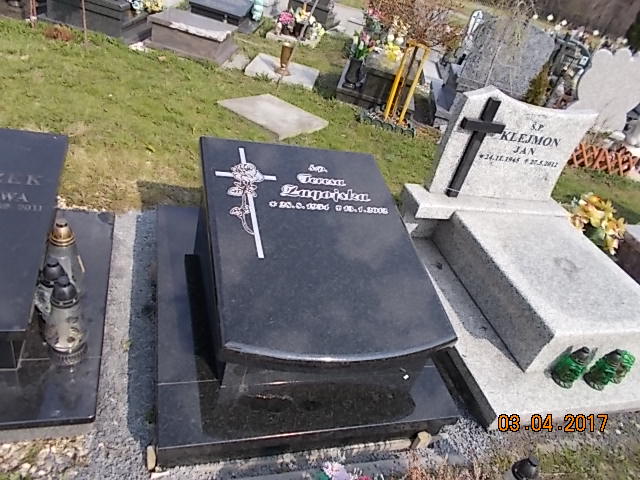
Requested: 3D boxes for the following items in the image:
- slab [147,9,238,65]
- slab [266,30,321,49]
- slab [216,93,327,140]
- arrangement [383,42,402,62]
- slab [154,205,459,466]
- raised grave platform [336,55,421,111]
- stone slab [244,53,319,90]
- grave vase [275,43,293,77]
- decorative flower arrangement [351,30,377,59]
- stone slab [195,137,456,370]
[{"bbox_3d":[-1.229,-2.045,4.777,0.730,0.280,0.830,14,35,-6],"label":"slab"},{"bbox_3d":[-0.339,-2.634,6.208,0.620,0.100,0.550,13,35,-8],"label":"slab"},{"bbox_3d":[-0.361,-0.955,3.729,0.610,0.055,0.610,31,36,24],"label":"slab"},{"bbox_3d":[0.730,-1.844,4.725,0.180,0.160,0.180,17,35,-2],"label":"arrangement"},{"bbox_3d":[-0.136,0.267,1.951,1.000,0.093,1.164,3,38,-21],"label":"slab"},{"bbox_3d":[0.630,-1.679,4.907,0.720,0.350,1.200,17,35,-2],"label":"raised grave platform"},{"bbox_3d":[-0.351,-1.676,4.832,0.650,0.060,0.640,14,32,-2],"label":"stone slab"},{"bbox_3d":[-0.305,-1.722,4.575,0.120,0.280,0.120,3,38,-21],"label":"grave vase"},{"bbox_3d":[0.428,-1.781,4.458,0.210,0.230,0.210,17,35,-2],"label":"decorative flower arrangement"},{"bbox_3d":[-0.014,-0.010,1.850,0.808,0.058,1.079,3,46,-21],"label":"stone slab"}]

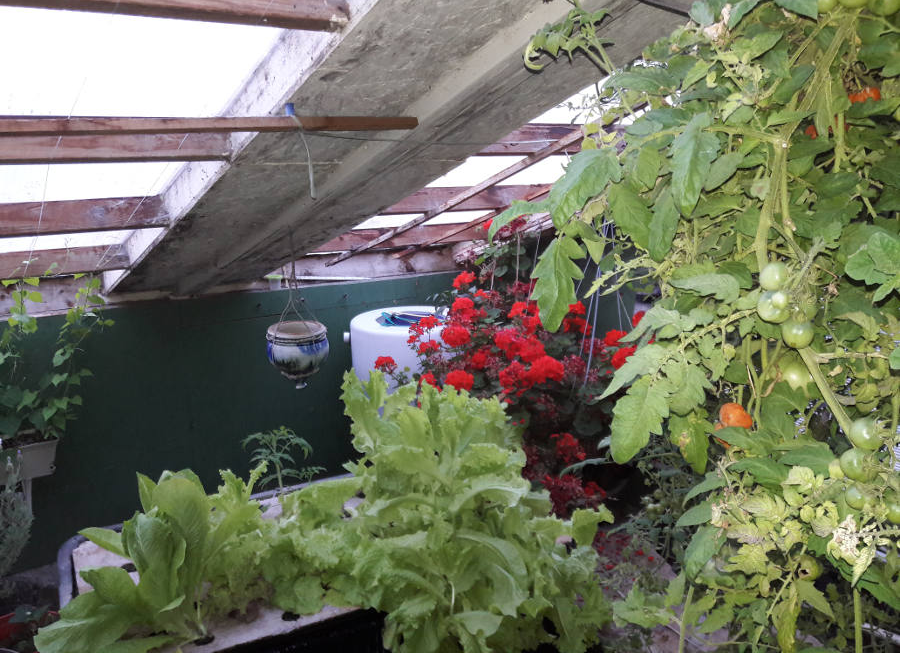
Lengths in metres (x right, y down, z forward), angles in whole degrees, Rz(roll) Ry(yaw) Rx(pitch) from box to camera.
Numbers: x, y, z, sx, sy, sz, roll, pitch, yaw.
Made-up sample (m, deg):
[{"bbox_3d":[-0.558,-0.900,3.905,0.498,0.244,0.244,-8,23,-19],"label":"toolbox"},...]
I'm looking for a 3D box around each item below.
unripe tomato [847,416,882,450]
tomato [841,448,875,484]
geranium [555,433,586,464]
[{"bbox_3d":[0.606,0.157,1.060,0.048,0.046,0.048,-1,14,0],"label":"unripe tomato"},{"bbox_3d":[0.596,0.202,1.060,0.050,0.048,0.050,-1,14,0],"label":"tomato"},{"bbox_3d":[0.359,0.364,2.170,0.092,0.085,0.090,-1,14,0],"label":"geranium"}]

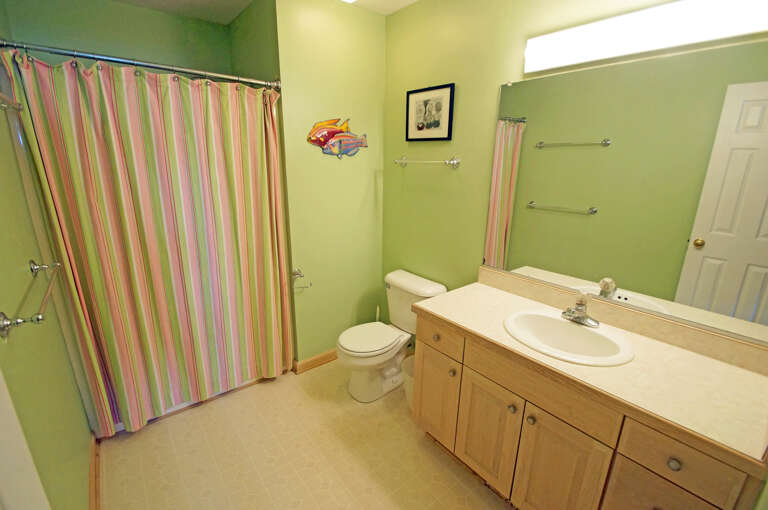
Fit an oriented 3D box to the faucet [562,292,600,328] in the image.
[{"bbox_3d":[0.896,0.250,1.454,0.122,0.130,0.152,-13,21,-40],"label":"faucet"}]

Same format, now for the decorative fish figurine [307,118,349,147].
[{"bbox_3d":[-0.349,-0.795,2.075,0.332,0.188,0.035,-13,21,-40],"label":"decorative fish figurine"}]

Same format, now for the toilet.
[{"bbox_3d":[0.030,0.552,2.204,0.680,0.690,0.450,-13,21,-40],"label":"toilet"}]

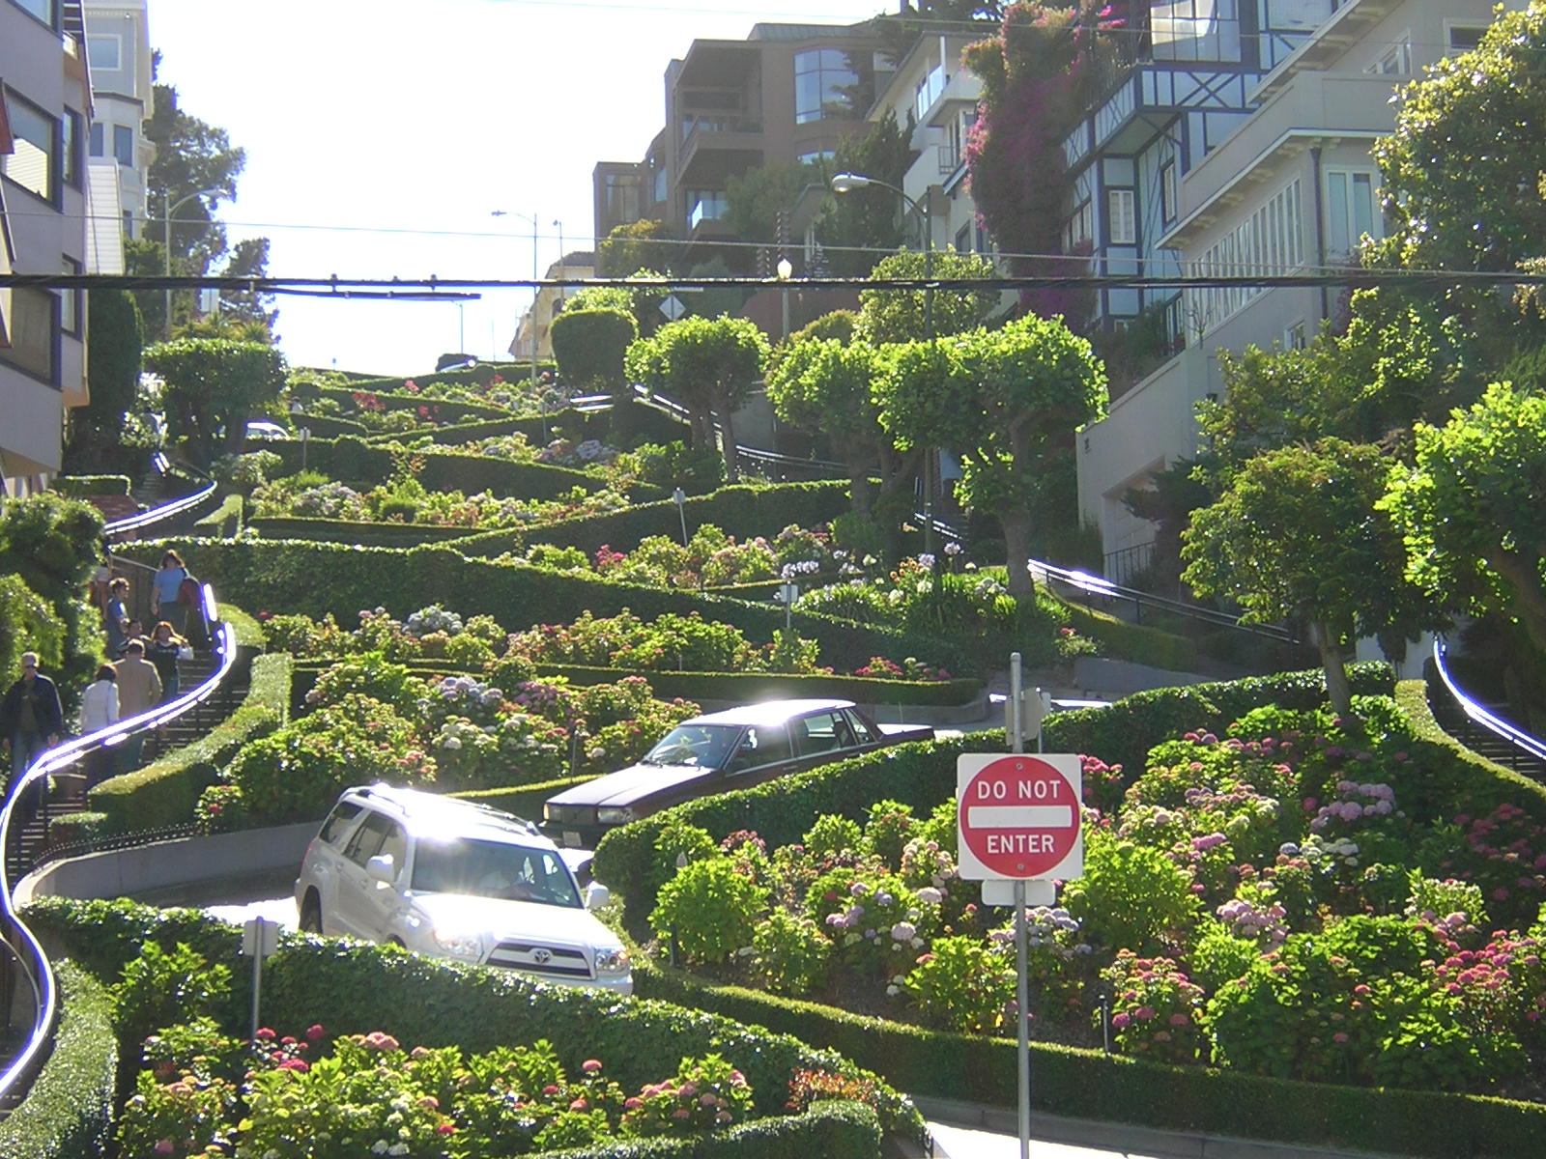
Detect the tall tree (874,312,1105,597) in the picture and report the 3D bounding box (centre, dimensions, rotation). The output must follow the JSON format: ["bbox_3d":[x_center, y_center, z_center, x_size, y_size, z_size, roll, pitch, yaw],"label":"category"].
[{"bbox_3d":[3.856,-2.211,55.300,4.050,5.050,3.700,0,-9,-10],"label":"tall tree"}]

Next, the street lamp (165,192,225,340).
[{"bbox_3d":[-18.486,-8.828,100.000,2.000,7.300,0.350,0,-9,-10],"label":"street lamp"}]

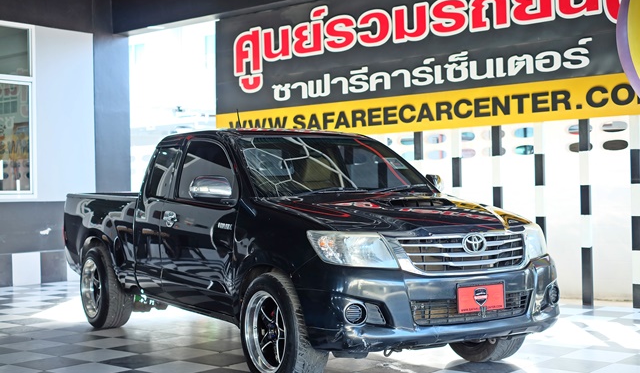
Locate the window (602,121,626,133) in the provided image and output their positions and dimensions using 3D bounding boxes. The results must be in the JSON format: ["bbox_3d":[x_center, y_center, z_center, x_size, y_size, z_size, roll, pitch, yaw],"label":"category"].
[{"bbox_3d":[3.195,-0.647,10.209,0.285,0.115,0.060,-1,0,40],"label":"window"}]

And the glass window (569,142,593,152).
[{"bbox_3d":[2.743,-0.410,9.900,0.050,0.110,0.300,0,0,-39],"label":"glass window"}]

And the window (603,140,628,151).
[{"bbox_3d":[3.200,-0.447,10.204,0.285,0.115,0.060,-1,0,40],"label":"window"}]

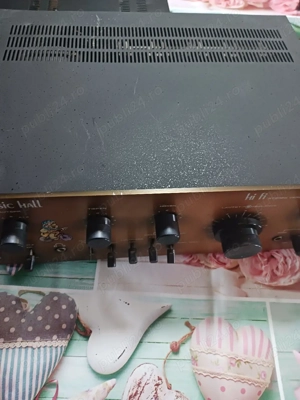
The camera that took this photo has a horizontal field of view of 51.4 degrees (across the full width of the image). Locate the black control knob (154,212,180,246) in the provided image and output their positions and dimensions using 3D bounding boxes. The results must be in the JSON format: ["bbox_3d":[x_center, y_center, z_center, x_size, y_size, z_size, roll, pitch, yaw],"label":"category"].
[{"bbox_3d":[0.018,0.031,0.326,0.024,0.024,0.027,-2,59,-5],"label":"black control knob"}]

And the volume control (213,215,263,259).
[{"bbox_3d":[0.104,0.045,0.357,0.058,0.058,0.032,-2,59,-5],"label":"volume control"}]

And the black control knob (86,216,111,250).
[{"bbox_3d":[-0.052,0.034,0.321,0.025,0.025,0.027,-2,59,-5],"label":"black control knob"}]

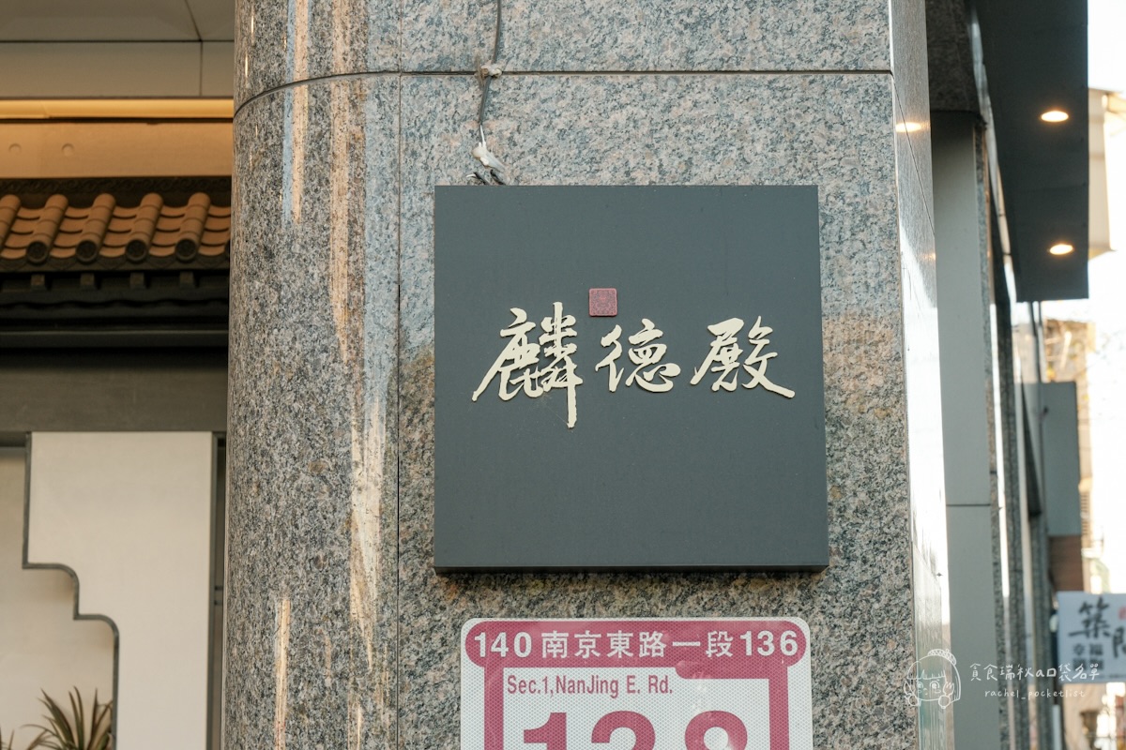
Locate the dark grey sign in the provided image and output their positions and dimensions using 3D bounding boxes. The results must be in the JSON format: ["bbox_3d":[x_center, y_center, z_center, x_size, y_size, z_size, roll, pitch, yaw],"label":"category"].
[{"bbox_3d":[0.075,0.004,2.576,0.446,0.444,0.073,0,-11,-1],"label":"dark grey sign"}]

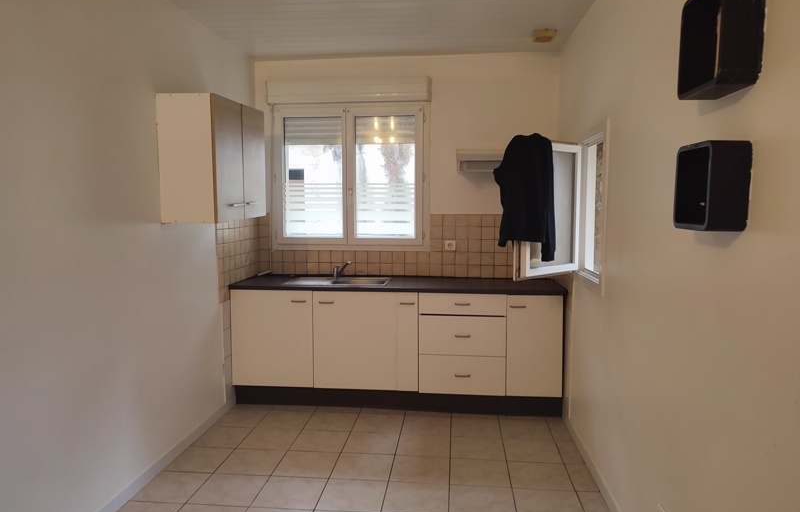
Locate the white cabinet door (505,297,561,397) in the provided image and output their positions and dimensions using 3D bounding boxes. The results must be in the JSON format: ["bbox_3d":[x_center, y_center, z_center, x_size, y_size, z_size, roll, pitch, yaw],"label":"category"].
[{"bbox_3d":[0.924,0.619,3.808,0.377,0.704,0.020,1,4,6],"label":"white cabinet door"}]

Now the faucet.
[{"bbox_3d":[-0.457,0.122,4.355,0.175,0.165,0.055,4,6,40],"label":"faucet"}]

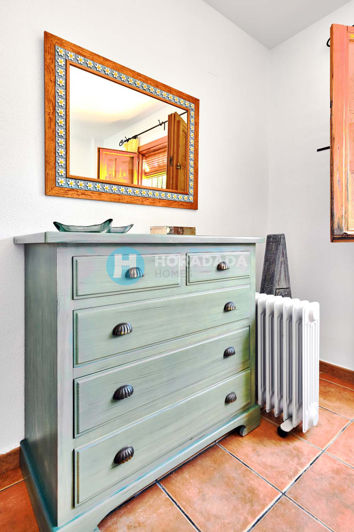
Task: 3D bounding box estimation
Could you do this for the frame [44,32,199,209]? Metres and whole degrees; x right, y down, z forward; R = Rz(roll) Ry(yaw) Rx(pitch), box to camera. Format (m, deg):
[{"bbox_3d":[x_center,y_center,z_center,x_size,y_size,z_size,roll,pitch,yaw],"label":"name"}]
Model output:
[{"bbox_3d":[-0.217,-0.662,1.321,0.858,0.672,0.032,-3,4,-37],"label":"frame"}]

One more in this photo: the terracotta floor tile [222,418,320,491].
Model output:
[{"bbox_3d":[0.425,0.841,1.150,0.325,0.016,0.320,-3,4,-37],"label":"terracotta floor tile"}]

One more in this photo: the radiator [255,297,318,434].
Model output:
[{"bbox_3d":[0.528,0.493,1.313,0.213,0.656,0.376,-3,4,-37],"label":"radiator"}]

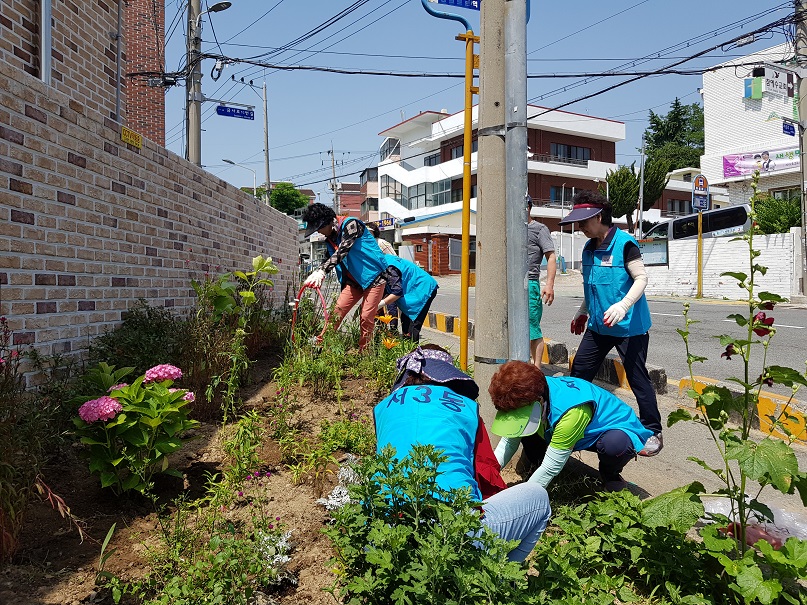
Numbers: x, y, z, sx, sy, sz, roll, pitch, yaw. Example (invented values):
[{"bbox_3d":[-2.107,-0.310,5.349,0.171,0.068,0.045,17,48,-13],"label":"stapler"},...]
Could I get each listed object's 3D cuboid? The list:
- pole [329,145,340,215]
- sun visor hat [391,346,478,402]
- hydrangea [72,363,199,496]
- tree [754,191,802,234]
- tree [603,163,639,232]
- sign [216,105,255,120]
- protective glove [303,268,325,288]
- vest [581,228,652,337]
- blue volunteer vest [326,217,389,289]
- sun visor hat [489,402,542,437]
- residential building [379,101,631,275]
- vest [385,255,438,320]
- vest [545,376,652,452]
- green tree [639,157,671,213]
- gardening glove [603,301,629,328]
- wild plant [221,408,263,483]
[{"bbox_3d":[-5.921,-8.495,52.000,1.000,10.600,0.800,0,1,0],"label":"pole"},{"bbox_3d":[0.143,0.303,2.550,0.290,0.170,0.310,-10,-32,30],"label":"sun visor hat"},{"bbox_3d":[-1.305,0.618,2.950,0.610,0.650,0.560,0,1,0],"label":"hydrangea"},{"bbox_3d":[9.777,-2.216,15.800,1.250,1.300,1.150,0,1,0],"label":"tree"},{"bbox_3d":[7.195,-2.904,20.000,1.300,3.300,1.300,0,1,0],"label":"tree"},{"bbox_3d":[-3.992,-4.503,14.400,0.890,0.210,0.050,0,1,-27],"label":"sign"},{"bbox_3d":[-0.738,-0.194,5.000,0.120,0.200,0.100,27,-27,36],"label":"protective glove"},{"bbox_3d":[1.265,-0.119,3.600,0.350,0.640,0.440,-4,2,-21],"label":"vest"},{"bbox_3d":[-0.349,-0.396,4.800,0.290,0.550,0.420,-32,6,-15],"label":"blue volunteer vest"},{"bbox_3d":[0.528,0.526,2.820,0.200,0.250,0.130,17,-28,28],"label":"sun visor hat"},{"bbox_3d":[7.900,-8.900,54.000,13.200,11.800,16.800,-1,1,-31],"label":"residential building"},{"bbox_3d":[0.070,-0.149,5.300,0.550,0.290,0.420,41,-6,3],"label":"vest"},{"bbox_3d":[0.944,0.550,2.950,0.540,0.260,0.400,22,-13,-36],"label":"vest"},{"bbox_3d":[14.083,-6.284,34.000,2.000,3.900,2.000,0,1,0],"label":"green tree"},{"bbox_3d":[1.197,0.071,3.430,0.120,0.200,0.090,35,-12,16],"label":"gardening glove"},{"bbox_3d":[-0.816,0.735,3.070,0.230,0.370,0.220,0,1,0],"label":"wild plant"}]

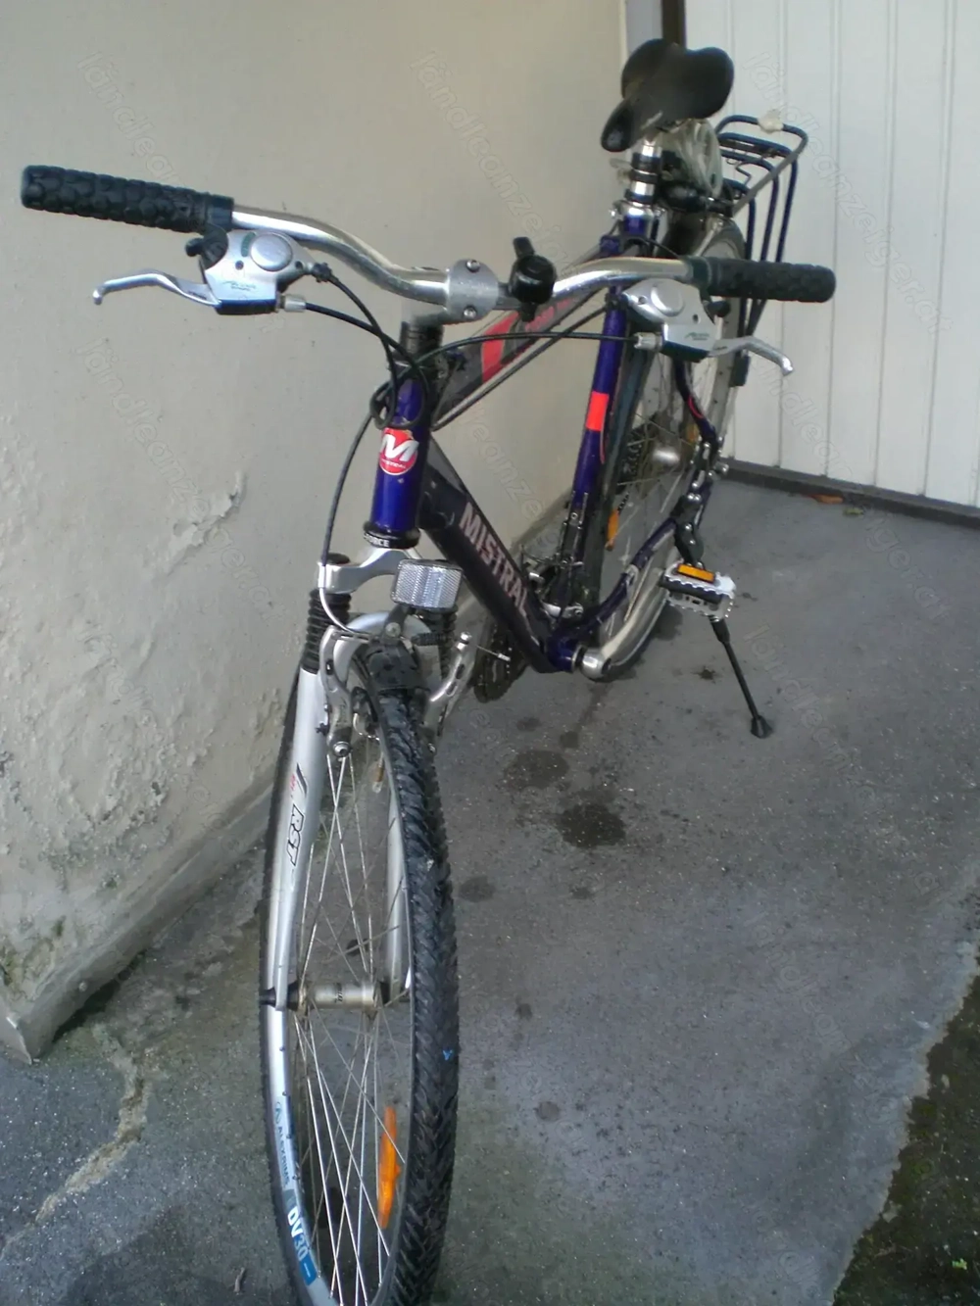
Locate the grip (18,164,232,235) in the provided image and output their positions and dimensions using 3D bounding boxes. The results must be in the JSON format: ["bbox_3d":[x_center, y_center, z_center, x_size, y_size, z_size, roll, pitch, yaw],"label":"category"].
[{"bbox_3d":[-0.242,-0.303,0.960,0.138,0.031,0.031,5,24,-7],"label":"grip"}]

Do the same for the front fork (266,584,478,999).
[{"bbox_3d":[-0.116,0.135,1.289,0.152,0.450,0.115,2,24,-18],"label":"front fork"}]

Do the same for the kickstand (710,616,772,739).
[{"bbox_3d":[0.343,-0.047,2.073,0.050,0.376,0.050,-9,18,35],"label":"kickstand"}]

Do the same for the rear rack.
[{"bbox_3d":[0.314,-0.523,2.047,0.138,0.370,0.430,18,42,17],"label":"rear rack"}]

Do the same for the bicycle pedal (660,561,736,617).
[{"bbox_3d":[0.291,-0.085,2.000,0.099,0.067,0.031,18,64,17],"label":"bicycle pedal"}]

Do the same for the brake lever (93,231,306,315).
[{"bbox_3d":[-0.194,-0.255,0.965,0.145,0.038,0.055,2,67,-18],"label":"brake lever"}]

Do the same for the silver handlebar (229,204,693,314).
[{"bbox_3d":[-0.011,-0.272,1.021,0.375,0.056,0.040,2,24,-18],"label":"silver handlebar"}]

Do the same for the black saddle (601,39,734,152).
[{"bbox_3d":[0.190,-0.638,1.672,0.148,0.085,0.266,17,43,16],"label":"black saddle"}]

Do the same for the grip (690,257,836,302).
[{"bbox_3d":[0.225,-0.311,1.192,0.141,0.033,0.033,-2,32,-24],"label":"grip"}]

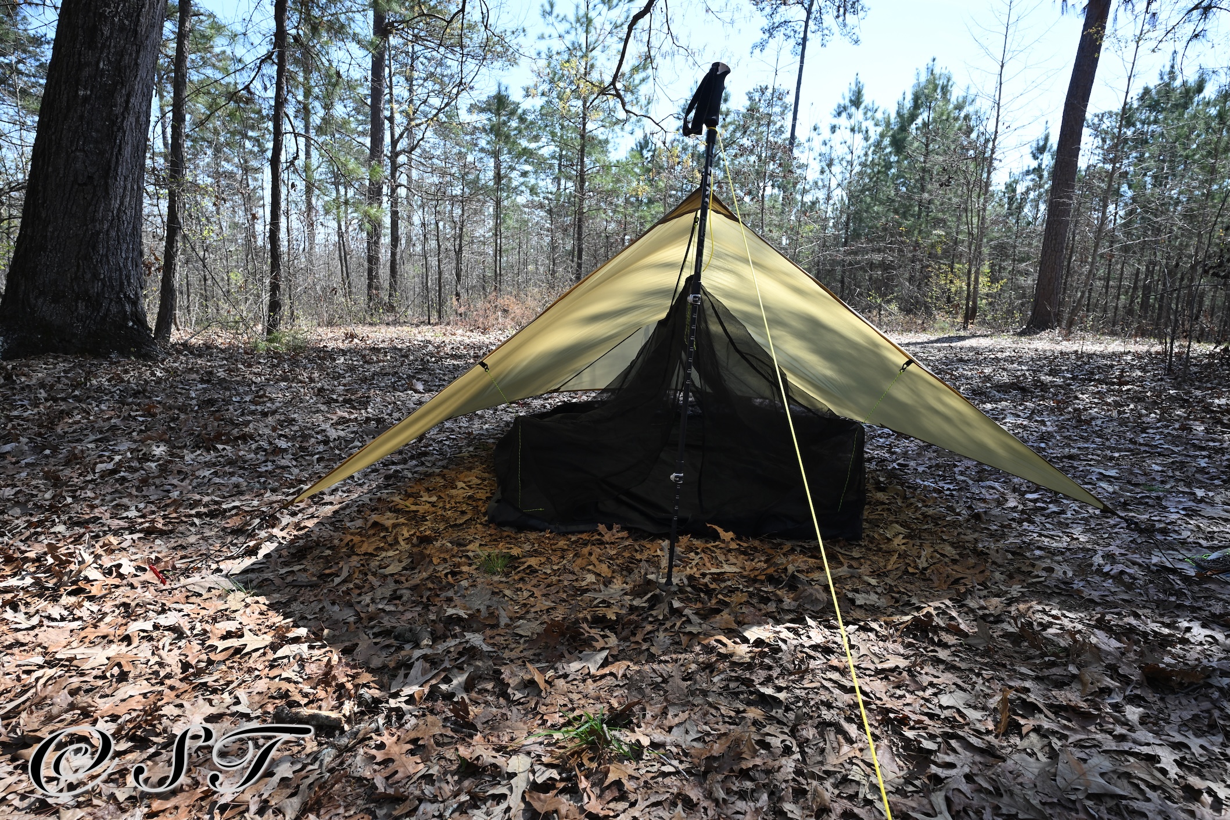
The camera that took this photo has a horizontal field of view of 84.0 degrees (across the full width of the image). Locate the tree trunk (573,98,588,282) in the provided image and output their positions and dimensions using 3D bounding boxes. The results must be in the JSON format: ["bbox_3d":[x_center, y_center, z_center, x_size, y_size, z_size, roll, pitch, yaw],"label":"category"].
[{"bbox_3d":[-0.806,-4.837,16.570,0.180,5.205,0.180,2,10,0],"label":"tree trunk"}]

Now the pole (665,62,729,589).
[{"bbox_3d":[0.159,-0.150,1.536,0.092,1.202,0.065,6,7,8],"label":"pole"}]

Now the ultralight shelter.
[{"bbox_3d":[0.247,-0.277,2.842,2.089,0.859,2.538,2,10,1],"label":"ultralight shelter"}]

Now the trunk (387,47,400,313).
[{"bbox_3d":[-4.922,-4.968,15.026,0.240,5.745,0.240,2,10,0],"label":"trunk"}]

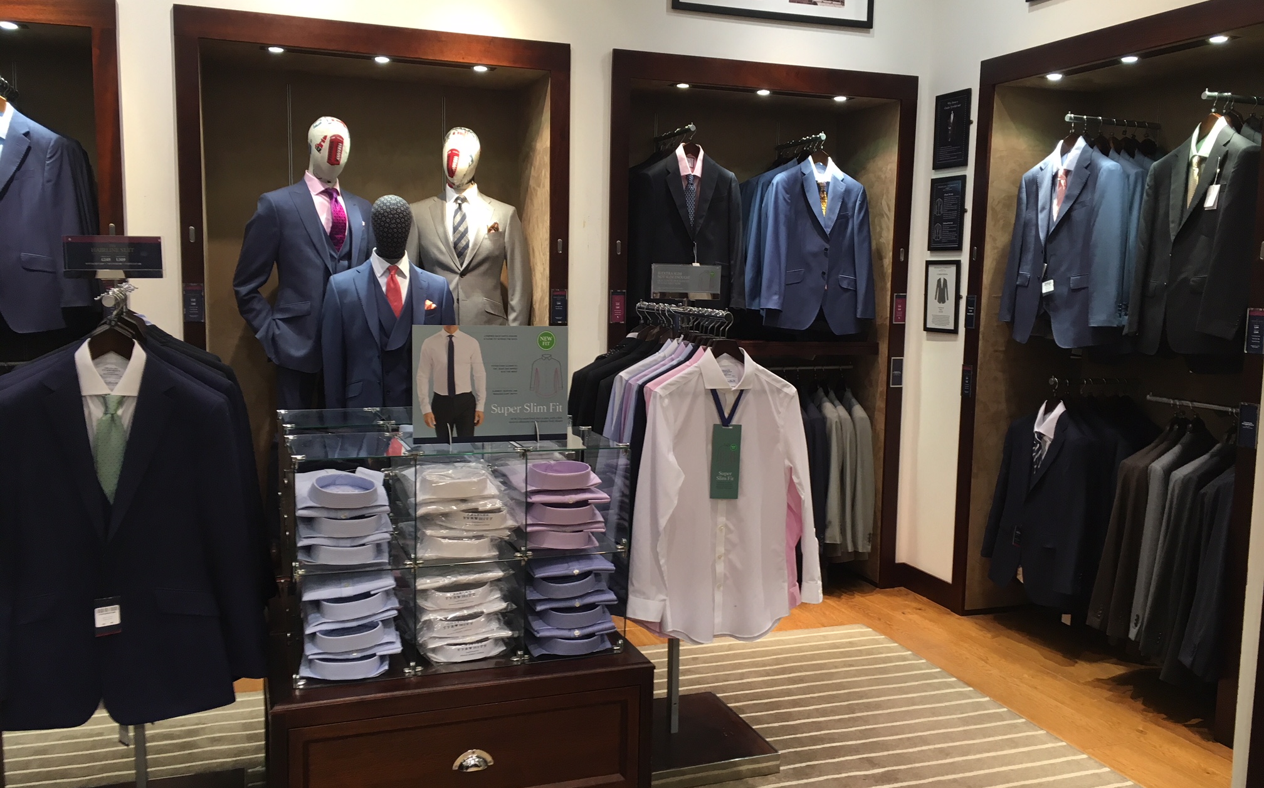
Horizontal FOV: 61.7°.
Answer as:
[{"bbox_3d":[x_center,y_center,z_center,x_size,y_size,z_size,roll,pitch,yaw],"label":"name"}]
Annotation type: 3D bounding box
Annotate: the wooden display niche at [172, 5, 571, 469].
[{"bbox_3d":[-1.062,-0.229,4.466,1.491,2.451,0.550,-2,7,-20],"label":"wooden display niche"}]

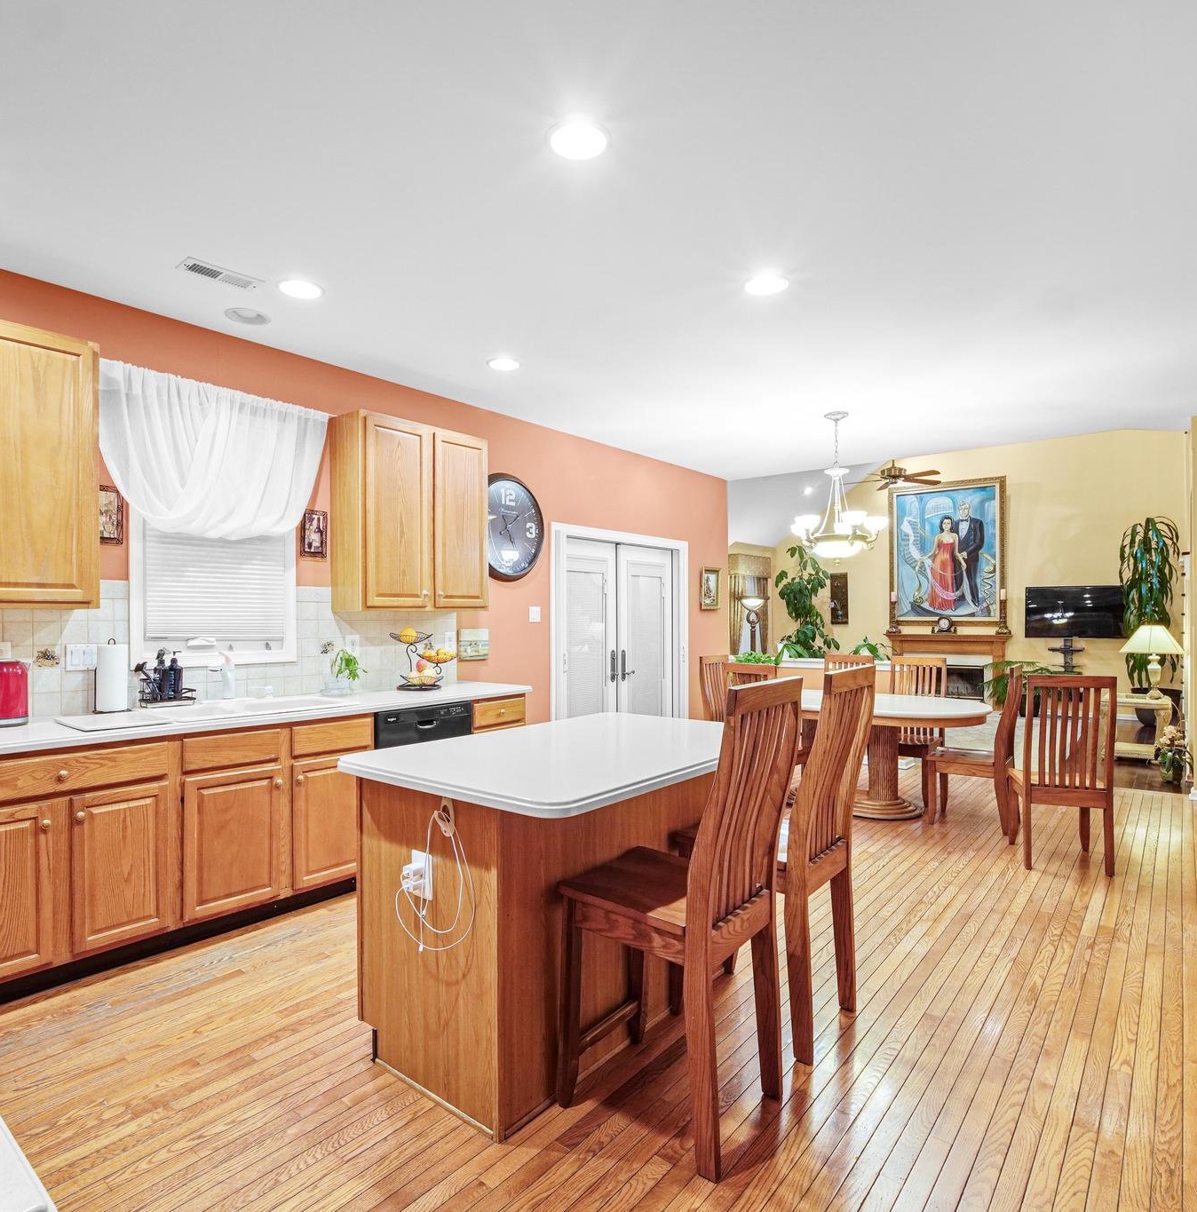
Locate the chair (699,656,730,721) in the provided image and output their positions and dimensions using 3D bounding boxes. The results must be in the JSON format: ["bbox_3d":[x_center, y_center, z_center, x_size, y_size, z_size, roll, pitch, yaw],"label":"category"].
[{"bbox_3d":[1.142,0.916,5.100,0.510,1.040,0.420,-1,-1,39],"label":"chair"}]

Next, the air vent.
[{"bbox_3d":[-1.543,-1.352,2.685,0.145,0.015,0.285,-1,-1,39],"label":"air vent"}]

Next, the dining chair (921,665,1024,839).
[{"bbox_3d":[2.419,0.896,4.255,0.530,1.030,0.440,0,0,37],"label":"dining chair"}]

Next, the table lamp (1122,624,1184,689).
[{"bbox_3d":[5.200,0.524,6.144,0.460,0.680,0.460,0,-1,42],"label":"table lamp"}]

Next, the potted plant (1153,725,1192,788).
[{"bbox_3d":[4.663,1.187,5.345,0.270,0.470,0.270,0,-1,42],"label":"potted plant"}]

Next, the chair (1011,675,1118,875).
[{"bbox_3d":[2.566,0.898,3.661,0.425,1.040,0.485,0,-1,18],"label":"chair"}]

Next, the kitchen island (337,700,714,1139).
[{"bbox_3d":[-0.013,0.936,2.284,0.890,0.914,1.330,0,0,39],"label":"kitchen island"}]

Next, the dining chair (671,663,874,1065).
[{"bbox_3d":[0.591,0.809,2.267,0.530,1.180,0.410,-1,-1,39],"label":"dining chair"}]

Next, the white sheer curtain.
[{"bbox_3d":[-1.826,-0.703,3.209,0.090,0.730,1.050,-1,-1,41],"label":"white sheer curtain"}]

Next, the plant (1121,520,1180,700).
[{"bbox_3d":[6.724,0.184,7.999,0.680,2.550,0.680,-1,-1,40],"label":"plant"}]

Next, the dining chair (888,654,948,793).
[{"bbox_3d":[2.315,0.913,4.847,0.420,1.040,0.510,-1,-1,40],"label":"dining chair"}]

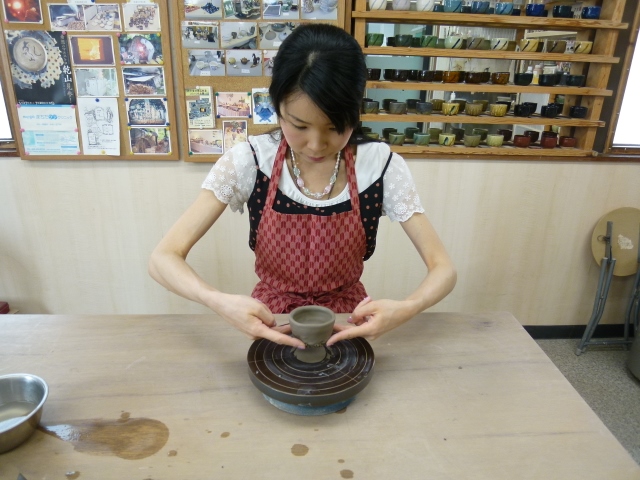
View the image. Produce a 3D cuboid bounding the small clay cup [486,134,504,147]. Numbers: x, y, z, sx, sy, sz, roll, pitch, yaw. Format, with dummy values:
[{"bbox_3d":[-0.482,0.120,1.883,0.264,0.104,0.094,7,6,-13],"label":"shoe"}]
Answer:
[{"bbox_3d":[0.771,-0.434,1.948,0.074,0.051,0.074,1,17,-5],"label":"small clay cup"}]

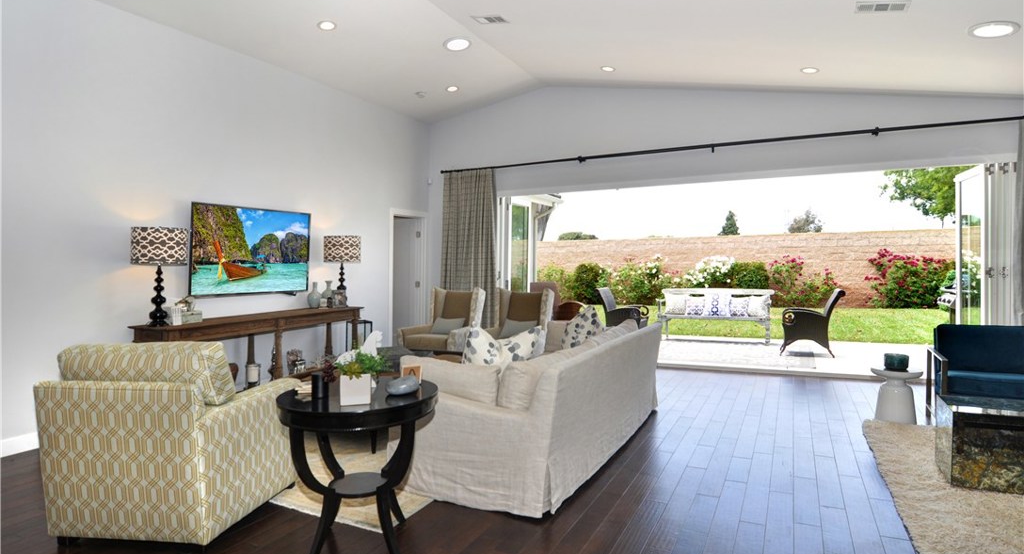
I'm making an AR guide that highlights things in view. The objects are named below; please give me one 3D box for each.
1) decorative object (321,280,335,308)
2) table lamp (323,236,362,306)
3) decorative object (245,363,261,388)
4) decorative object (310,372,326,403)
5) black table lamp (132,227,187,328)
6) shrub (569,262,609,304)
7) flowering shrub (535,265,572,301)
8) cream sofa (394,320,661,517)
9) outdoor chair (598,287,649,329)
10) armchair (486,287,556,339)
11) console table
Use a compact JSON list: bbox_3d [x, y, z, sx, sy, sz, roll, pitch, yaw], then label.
[{"bbox_3d":[-2.133,0.204,5.950,0.150,0.300,0.150,0,2,29],"label":"decorative object"},{"bbox_3d":[-1.982,-0.057,5.950,0.405,0.840,0.405,0,1,29],"label":"table lamp"},{"bbox_3d":[-2.554,0.981,5.032,0.140,0.250,0.140,1,2,29],"label":"decorative object"},{"bbox_3d":[-0.885,0.493,2.362,0.073,0.112,0.073,-1,2,0],"label":"decorative object"},{"bbox_3d":[-2.947,-0.013,4.269,0.390,0.820,0.390,1,2,29],"label":"black table lamp"},{"bbox_3d":[2.304,0.172,15.200,1.200,1.300,1.150,1,2,29],"label":"shrub"},{"bbox_3d":[1.330,0.219,16.000,1.200,1.300,1.100,0,2,27],"label":"flowering shrub"},{"bbox_3d":[0.328,0.839,3.947,1.020,0.830,2.300,0,1,28],"label":"cream sofa"},{"bbox_3d":[1.890,0.628,8.574,0.790,0.910,0.660,0,2,22],"label":"outdoor chair"},{"bbox_3d":[-0.012,0.677,6.490,0.800,1.060,0.870,0,1,29],"label":"armchair"},{"bbox_3d":[-2.472,0.817,5.142,0.500,0.850,2.220,0,1,27],"label":"console table"}]

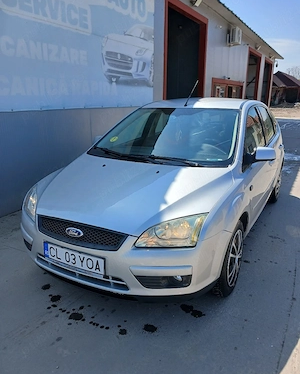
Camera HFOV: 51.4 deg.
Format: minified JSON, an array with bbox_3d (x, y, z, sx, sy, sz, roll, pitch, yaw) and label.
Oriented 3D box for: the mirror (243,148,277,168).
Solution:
[{"bbox_3d":[0.984,-0.268,2.760,0.245,0.155,0.140,8,17,28],"label":"mirror"}]

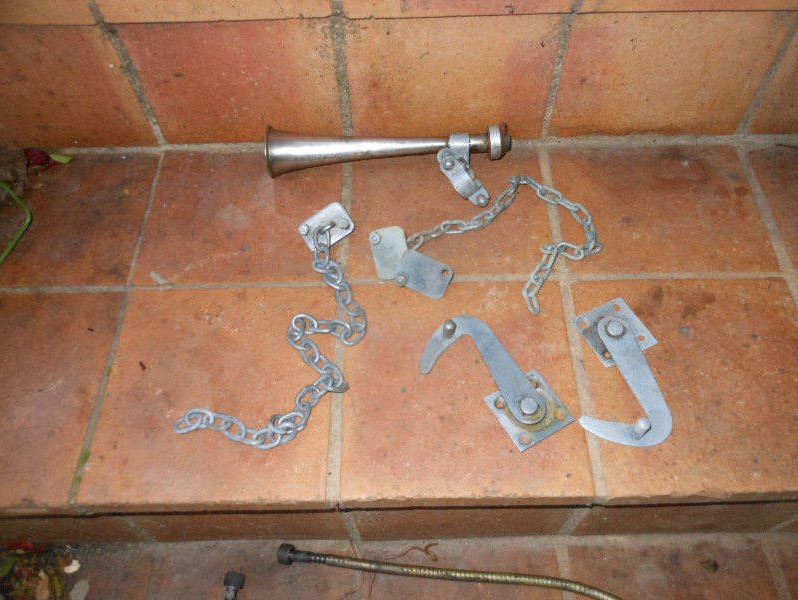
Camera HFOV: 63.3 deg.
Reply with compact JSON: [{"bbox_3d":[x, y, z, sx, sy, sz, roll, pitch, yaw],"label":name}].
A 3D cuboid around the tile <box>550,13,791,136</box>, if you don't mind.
[{"bbox_3d":[0.261,-0.227,0.648,0.198,0.149,0.019,-1,59,1],"label":"tile"}]

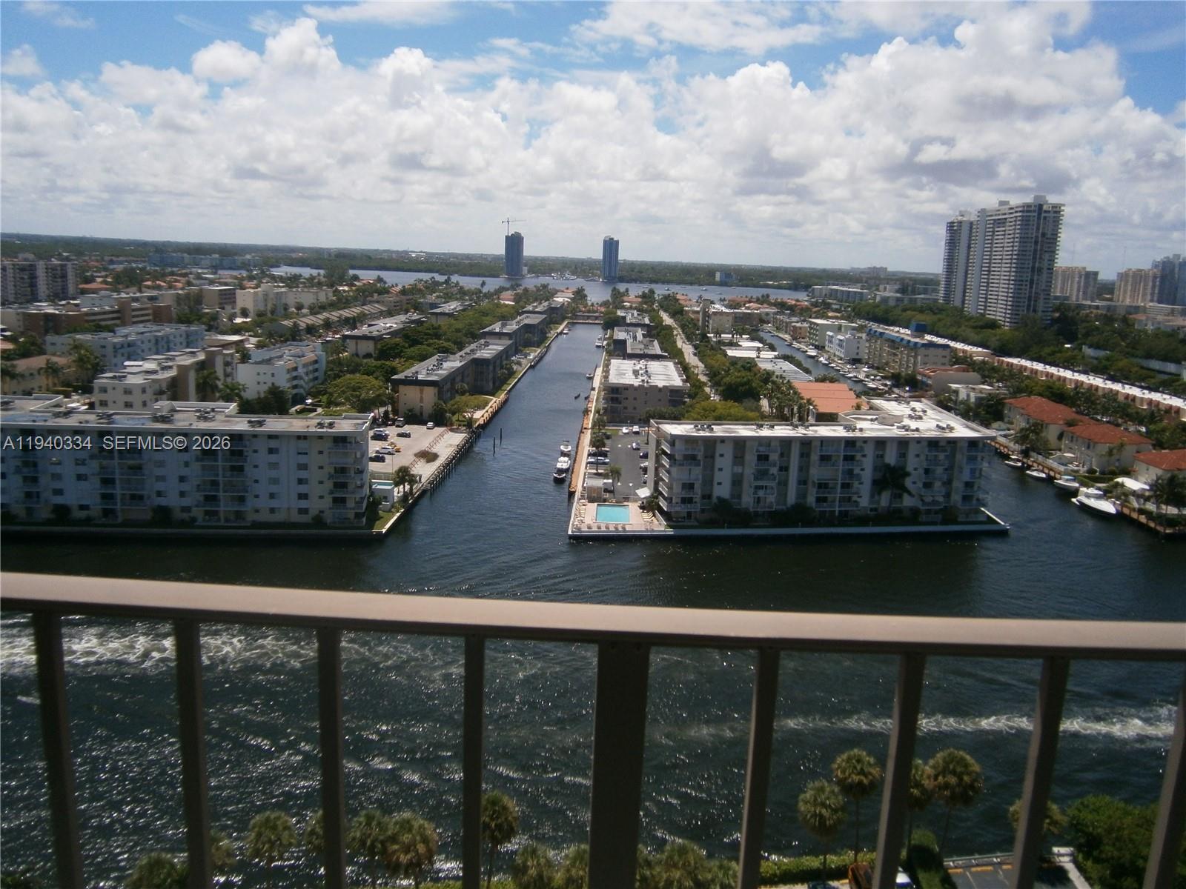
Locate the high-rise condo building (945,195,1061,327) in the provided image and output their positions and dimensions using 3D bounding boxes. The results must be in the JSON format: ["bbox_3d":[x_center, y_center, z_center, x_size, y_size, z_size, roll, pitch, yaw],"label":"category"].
[{"bbox_3d":[310.627,-130.532,663.733,28.000,102.000,76.000,2,12,0],"label":"high-rise condo building"}]

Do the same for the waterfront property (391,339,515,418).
[{"bbox_3d":[-45.068,-25.902,312.604,20.300,10.400,127.940,3,12,1],"label":"waterfront property"}]

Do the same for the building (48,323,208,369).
[{"bbox_3d":[-171.513,-34.845,332.497,26.000,14.000,60.000,4,12,6],"label":"building"}]

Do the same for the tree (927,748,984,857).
[{"bbox_3d":[28.168,28.823,70.940,4.200,9.700,4.200,3,12,0],"label":"tree"}]

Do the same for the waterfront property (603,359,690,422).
[{"bbox_3d":[16.983,-18.704,296.451,26.500,12.600,64.000,3,12,1],"label":"waterfront property"}]

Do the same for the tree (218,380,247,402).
[{"bbox_3d":[-96.130,-10.976,238.763,6.600,12.400,6.600,2,12,0],"label":"tree"}]

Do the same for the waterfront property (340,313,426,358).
[{"bbox_3d":[-98.738,-53.783,436.324,20.300,10.200,125.000,3,12,1],"label":"waterfront property"}]

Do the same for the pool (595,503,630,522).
[{"bbox_3d":[3.760,13.524,165.224,5.900,1.500,11.600,2,12,-1],"label":"pool"}]

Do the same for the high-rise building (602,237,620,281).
[{"bbox_3d":[36.305,-367.274,1756.652,31.000,89.000,36.000,3,12,0],"label":"high-rise building"}]

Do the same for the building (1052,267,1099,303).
[{"bbox_3d":[820.384,-269.860,1516.376,31.000,63.000,64.000,-3,13,-23],"label":"building"}]

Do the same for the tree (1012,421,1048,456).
[{"bbox_3d":[118.766,-1.599,242.966,7.600,9.600,7.200,2,12,0],"label":"tree"}]

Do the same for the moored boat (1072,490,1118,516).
[{"bbox_3d":[109.978,12.517,194.413,4.200,4.100,14.500,2,12,0],"label":"moored boat"}]

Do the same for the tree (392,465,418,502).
[{"bbox_3d":[-36.930,7.272,177.203,4.600,7.100,4.400,2,12,0],"label":"tree"}]

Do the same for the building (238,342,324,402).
[{"bbox_3d":[-101.904,-23.900,297.409,17.000,12.800,60.000,1,12,-6],"label":"building"}]

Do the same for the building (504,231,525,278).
[{"bbox_3d":[-154.052,-374.980,1753.758,37.000,89.000,38.000,3,12,0],"label":"building"}]

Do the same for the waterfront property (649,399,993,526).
[{"bbox_3d":[46.609,1.409,187.556,75.000,16.600,44.000,0,12,-11],"label":"waterfront property"}]

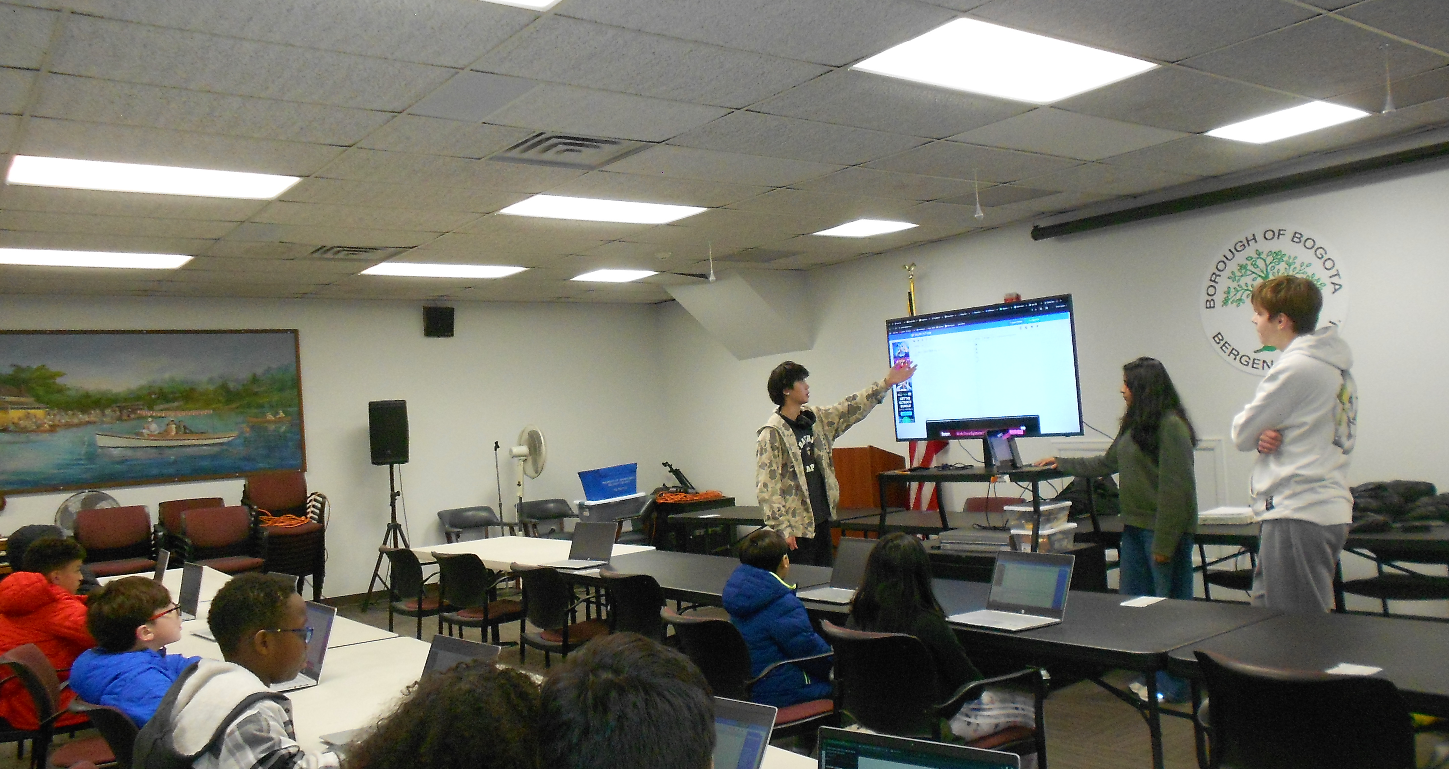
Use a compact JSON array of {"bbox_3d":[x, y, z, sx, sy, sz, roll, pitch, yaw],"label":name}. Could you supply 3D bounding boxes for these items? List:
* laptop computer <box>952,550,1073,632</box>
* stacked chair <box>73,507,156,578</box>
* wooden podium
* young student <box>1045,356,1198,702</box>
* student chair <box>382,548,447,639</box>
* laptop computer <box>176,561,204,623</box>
[{"bbox_3d":[1.072,0.781,4.100,0.310,0.230,0.335,-3,-2,-37],"label":"laptop computer"},{"bbox_3d":[-4.458,1.419,8.096,0.580,0.930,0.580,-3,-2,-37],"label":"stacked chair"},{"bbox_3d":[1.105,1.101,8.927,0.600,1.200,0.460,-5,-2,43],"label":"wooden podium"},{"bbox_3d":[1.908,0.715,5.242,0.660,1.660,0.450,-4,-1,-5],"label":"young student"},{"bbox_3d":[-1.944,1.492,7.343,0.570,0.820,0.580,-2,-2,-43],"label":"student chair"},{"bbox_3d":[-2.627,0.989,5.119,0.265,0.243,0.323,-2,-2,-40],"label":"laptop computer"}]

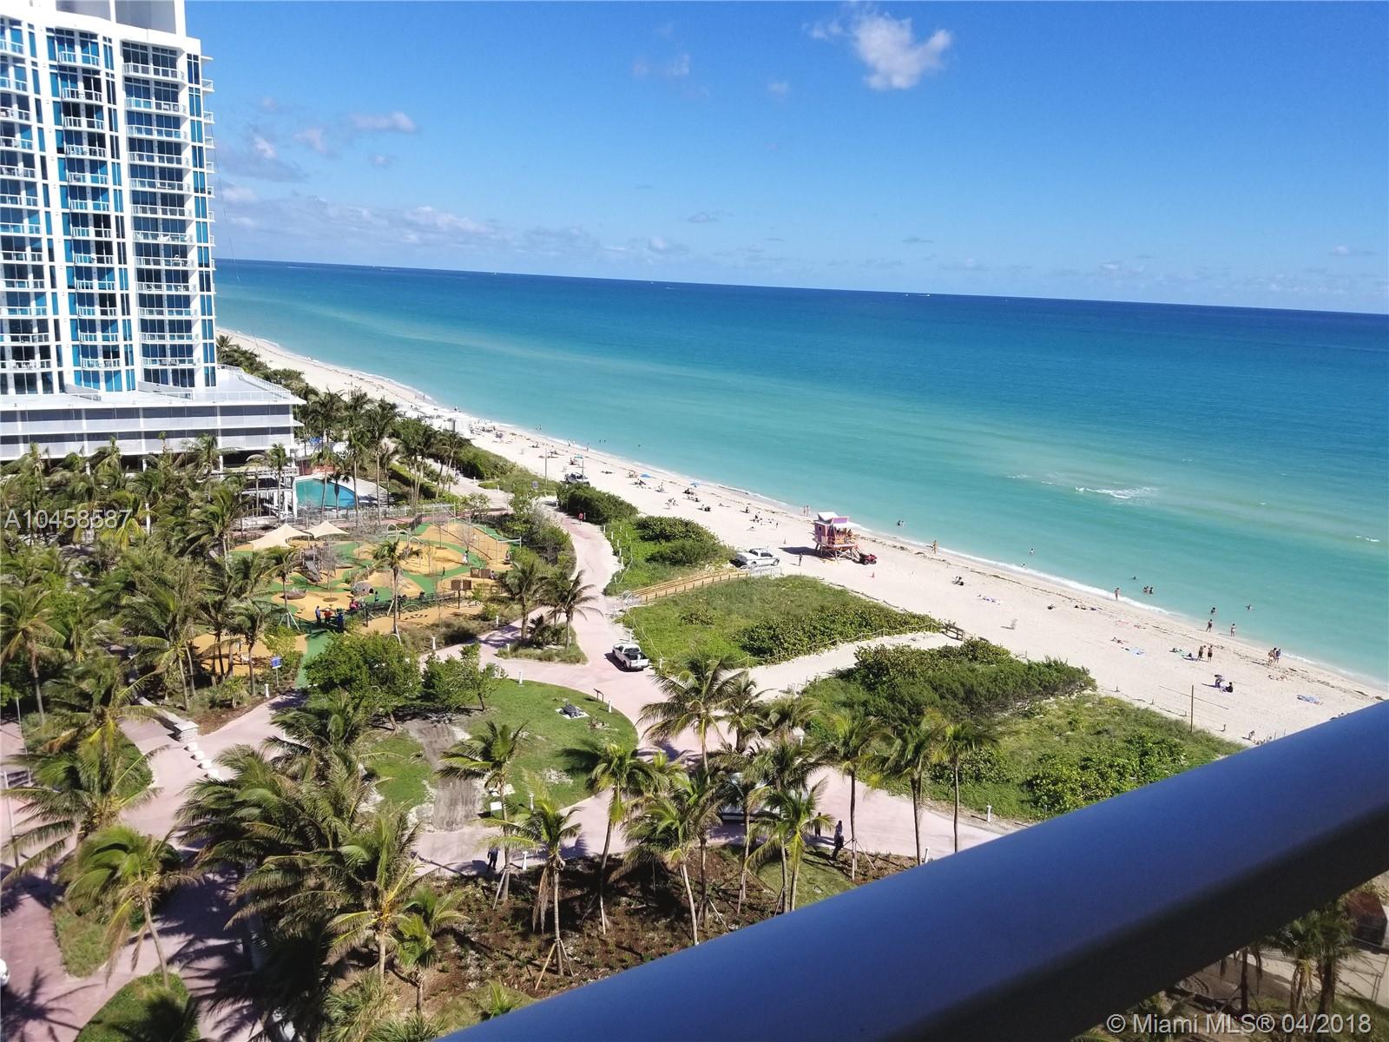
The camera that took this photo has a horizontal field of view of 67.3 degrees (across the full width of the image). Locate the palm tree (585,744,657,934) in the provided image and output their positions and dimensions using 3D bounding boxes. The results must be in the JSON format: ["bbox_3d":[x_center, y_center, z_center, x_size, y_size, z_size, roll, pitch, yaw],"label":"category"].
[{"bbox_3d":[-3.940,16.820,54.090,3.750,10.460,3.750,2,13,-4],"label":"palm tree"}]

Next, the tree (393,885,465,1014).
[{"bbox_3d":[-12.012,19.611,47.197,3.150,6.410,3.000,-1,13,-15],"label":"tree"}]

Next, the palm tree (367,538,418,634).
[{"bbox_3d":[-27.321,6.333,94.689,4.600,8.530,4.600,3,13,0],"label":"palm tree"}]

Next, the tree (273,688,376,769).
[{"bbox_3d":[-22.177,14.271,62.563,6.480,8.020,6.480,3,13,0],"label":"tree"}]

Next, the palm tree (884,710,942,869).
[{"bbox_3d":[12.900,16.270,61.840,3.450,9.600,3.450,6,13,13],"label":"palm tree"}]

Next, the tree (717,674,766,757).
[{"bbox_3d":[3.170,14.500,72.210,3.350,7.440,3.350,3,13,3],"label":"tree"}]

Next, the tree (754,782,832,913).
[{"bbox_3d":[5.086,17.562,54.975,4.030,7.490,4.030,3,13,0],"label":"tree"}]

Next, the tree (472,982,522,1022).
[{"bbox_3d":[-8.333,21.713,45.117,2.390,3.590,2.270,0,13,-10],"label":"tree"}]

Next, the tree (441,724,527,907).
[{"bbox_3d":[-11.175,15.723,55.520,4.720,10.290,4.490,0,13,-11],"label":"tree"}]

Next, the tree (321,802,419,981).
[{"bbox_3d":[-15.200,18.180,49.160,4.910,8.990,4.910,-1,14,-18],"label":"tree"}]

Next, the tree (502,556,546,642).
[{"bbox_3d":[-15.812,7.264,96.126,4.420,7.980,4.200,1,13,-9],"label":"tree"}]

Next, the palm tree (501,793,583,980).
[{"bbox_3d":[-7.336,17.341,49.503,4.030,9.270,4.030,3,13,0],"label":"palm tree"}]

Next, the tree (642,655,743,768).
[{"bbox_3d":[-0.245,13.584,66.187,6.710,9.700,6.710,3,13,0],"label":"tree"}]

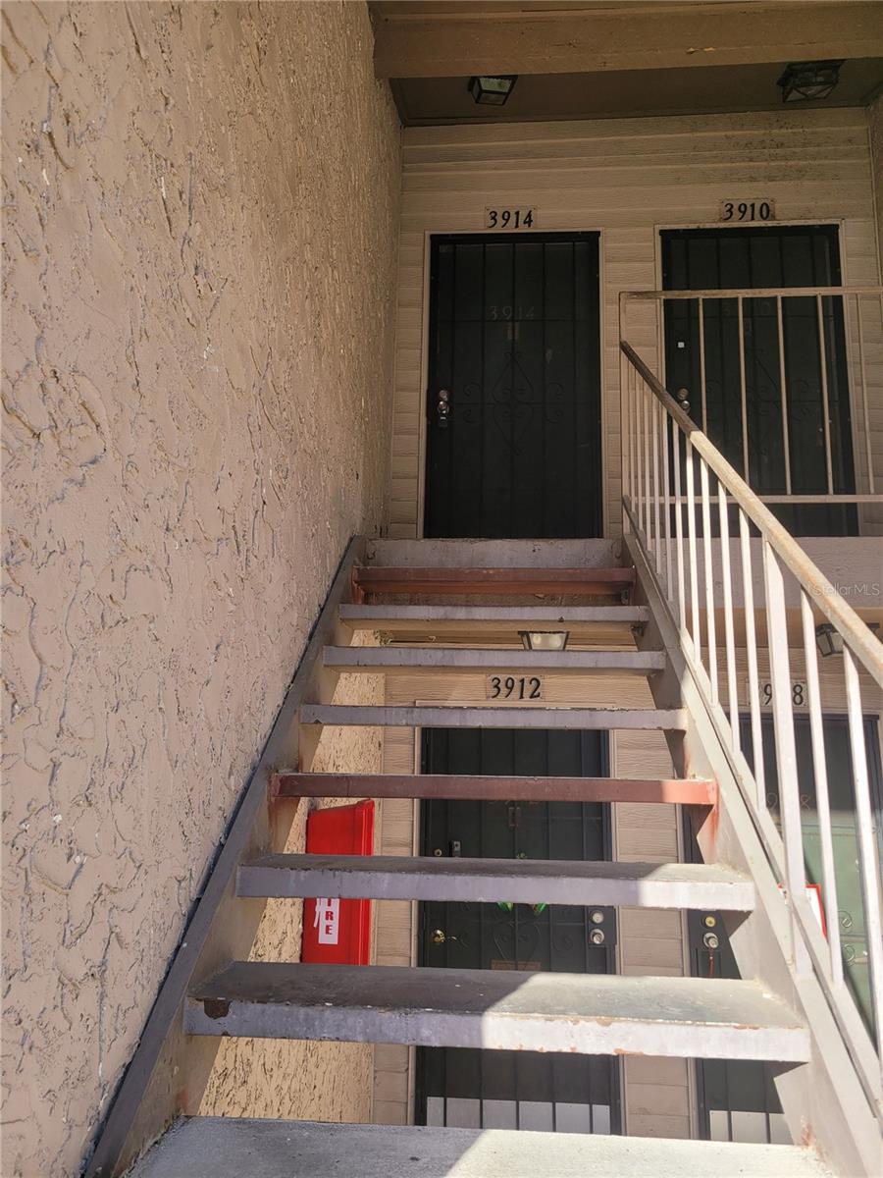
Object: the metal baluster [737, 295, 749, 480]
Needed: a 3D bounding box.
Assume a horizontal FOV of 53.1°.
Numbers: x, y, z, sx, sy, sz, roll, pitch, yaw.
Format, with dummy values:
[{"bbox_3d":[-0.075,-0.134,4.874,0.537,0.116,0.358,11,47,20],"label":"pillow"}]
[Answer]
[{"bbox_3d":[1.209,-0.776,3.538,0.016,0.838,0.016,0,-10,4],"label":"metal baluster"}]

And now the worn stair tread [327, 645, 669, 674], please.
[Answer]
[{"bbox_3d":[0.158,0.232,2.752,1.010,0.053,0.270,0,-11,3],"label":"worn stair tread"}]

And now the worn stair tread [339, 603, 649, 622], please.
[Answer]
[{"bbox_3d":[0.175,0.105,3.039,1.010,0.053,0.270,0,-11,3],"label":"worn stair tread"}]

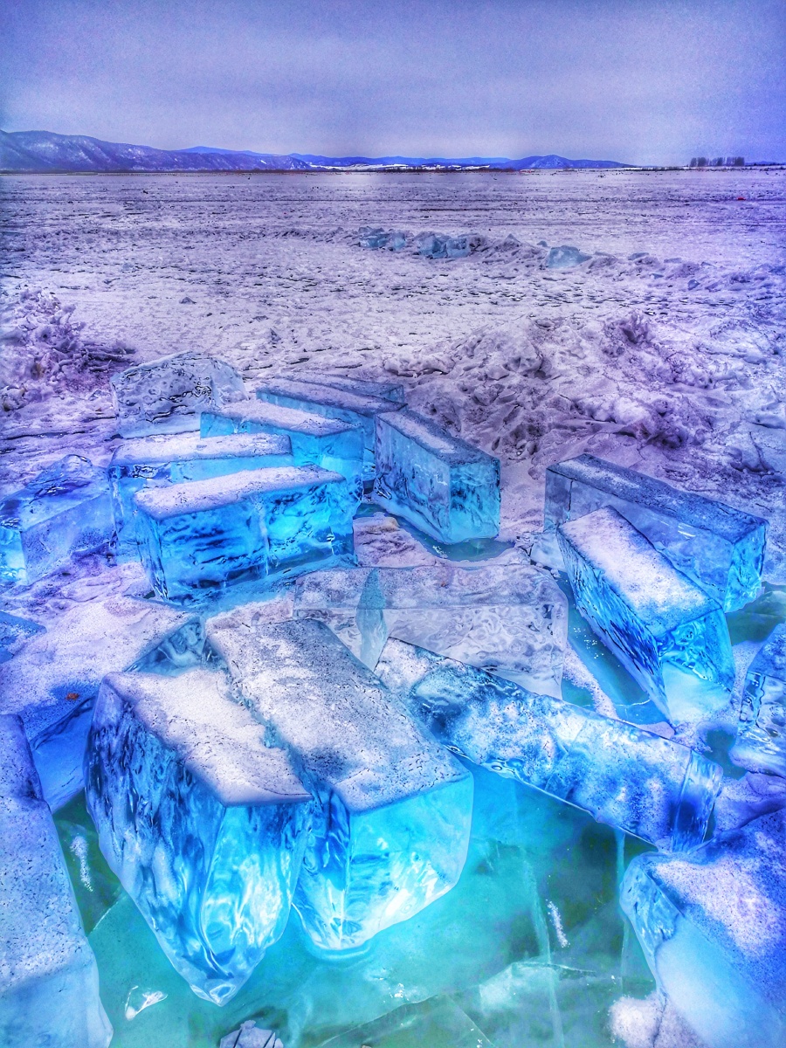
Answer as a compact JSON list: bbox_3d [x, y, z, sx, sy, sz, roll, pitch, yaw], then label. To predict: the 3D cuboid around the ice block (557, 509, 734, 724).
[{"bbox_3d":[0.823,0.268,2.744,0.214,0.343,0.722,-21,29,-4],"label":"ice block"}]

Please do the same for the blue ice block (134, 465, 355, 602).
[{"bbox_3d":[-0.580,0.027,3.275,0.760,0.353,0.298,-12,21,-28],"label":"blue ice block"}]

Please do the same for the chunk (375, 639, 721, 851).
[{"bbox_3d":[0.369,0.566,2.157,0.865,0.197,0.348,15,-14,35],"label":"chunk"}]

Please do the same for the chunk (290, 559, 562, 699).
[{"bbox_3d":[0.110,0.346,2.566,0.806,0.327,0.256,-1,25,-1],"label":"chunk"}]

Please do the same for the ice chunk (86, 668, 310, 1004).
[{"bbox_3d":[-0.435,0.638,1.836,0.223,0.398,0.638,-3,14,-38],"label":"ice chunk"}]

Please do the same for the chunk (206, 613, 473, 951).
[{"bbox_3d":[-0.170,0.575,2.025,0.313,0.339,0.751,-9,25,-32],"label":"chunk"}]

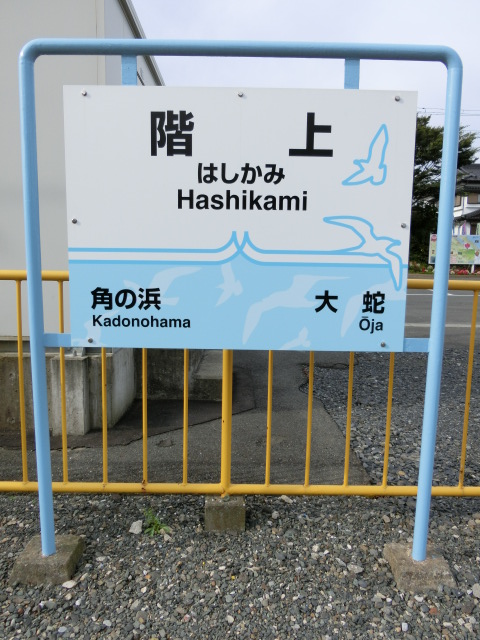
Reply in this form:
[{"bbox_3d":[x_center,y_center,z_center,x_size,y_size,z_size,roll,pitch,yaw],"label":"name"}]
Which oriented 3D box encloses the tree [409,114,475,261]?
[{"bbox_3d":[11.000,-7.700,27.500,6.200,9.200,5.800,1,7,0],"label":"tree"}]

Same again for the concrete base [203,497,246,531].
[{"bbox_3d":[-0.067,0.868,2.137,0.178,0.120,0.178,1,7,0],"label":"concrete base"}]

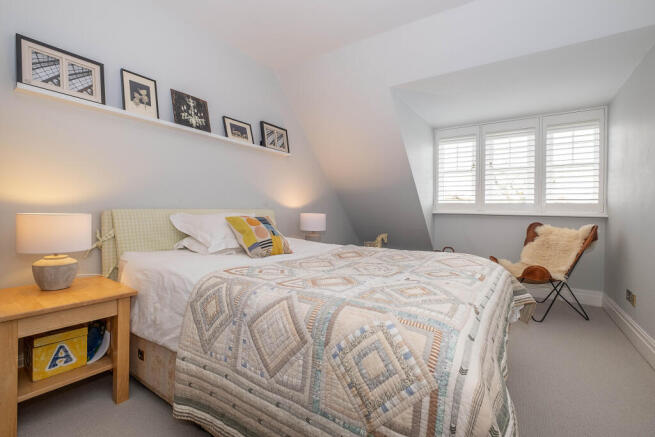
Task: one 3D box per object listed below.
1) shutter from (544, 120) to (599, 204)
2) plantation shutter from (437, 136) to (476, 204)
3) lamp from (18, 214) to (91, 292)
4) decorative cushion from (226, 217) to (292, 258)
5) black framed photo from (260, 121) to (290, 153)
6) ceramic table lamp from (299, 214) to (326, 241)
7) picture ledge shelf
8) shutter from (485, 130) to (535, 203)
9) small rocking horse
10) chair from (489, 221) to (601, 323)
[{"bbox_3d":[2.817,-0.659,3.153,0.540,1.000,0.050,2,2,36],"label":"shutter"},{"bbox_3d":[1.821,-0.700,3.876,0.550,1.010,0.050,2,2,36],"label":"plantation shutter"},{"bbox_3d":[-1.559,0.189,1.553,0.300,0.430,0.300,2,2,36],"label":"lamp"},{"bbox_3d":[-0.545,0.139,2.244,0.430,0.130,0.430,-1,45,-51],"label":"decorative cushion"},{"bbox_3d":[-0.595,-0.924,3.178,0.030,0.300,0.370,-7,-3,36],"label":"black framed photo"},{"bbox_3d":[-0.169,0.155,3.276,0.300,0.420,0.300,1,2,0],"label":"ceramic table lamp"},{"bbox_3d":[-1.136,-0.752,2.432,0.110,0.050,2.180,2,2,36],"label":"picture ledge shelf"},{"bbox_3d":[2.334,-0.689,3.503,0.580,1.020,0.050,2,2,36],"label":"shutter"},{"bbox_3d":[0.718,0.390,4.006,0.380,0.350,0.120,1,2,27],"label":"small rocking horse"},{"bbox_3d":[2.211,0.519,2.867,0.680,0.930,0.720,0,2,-7],"label":"chair"}]

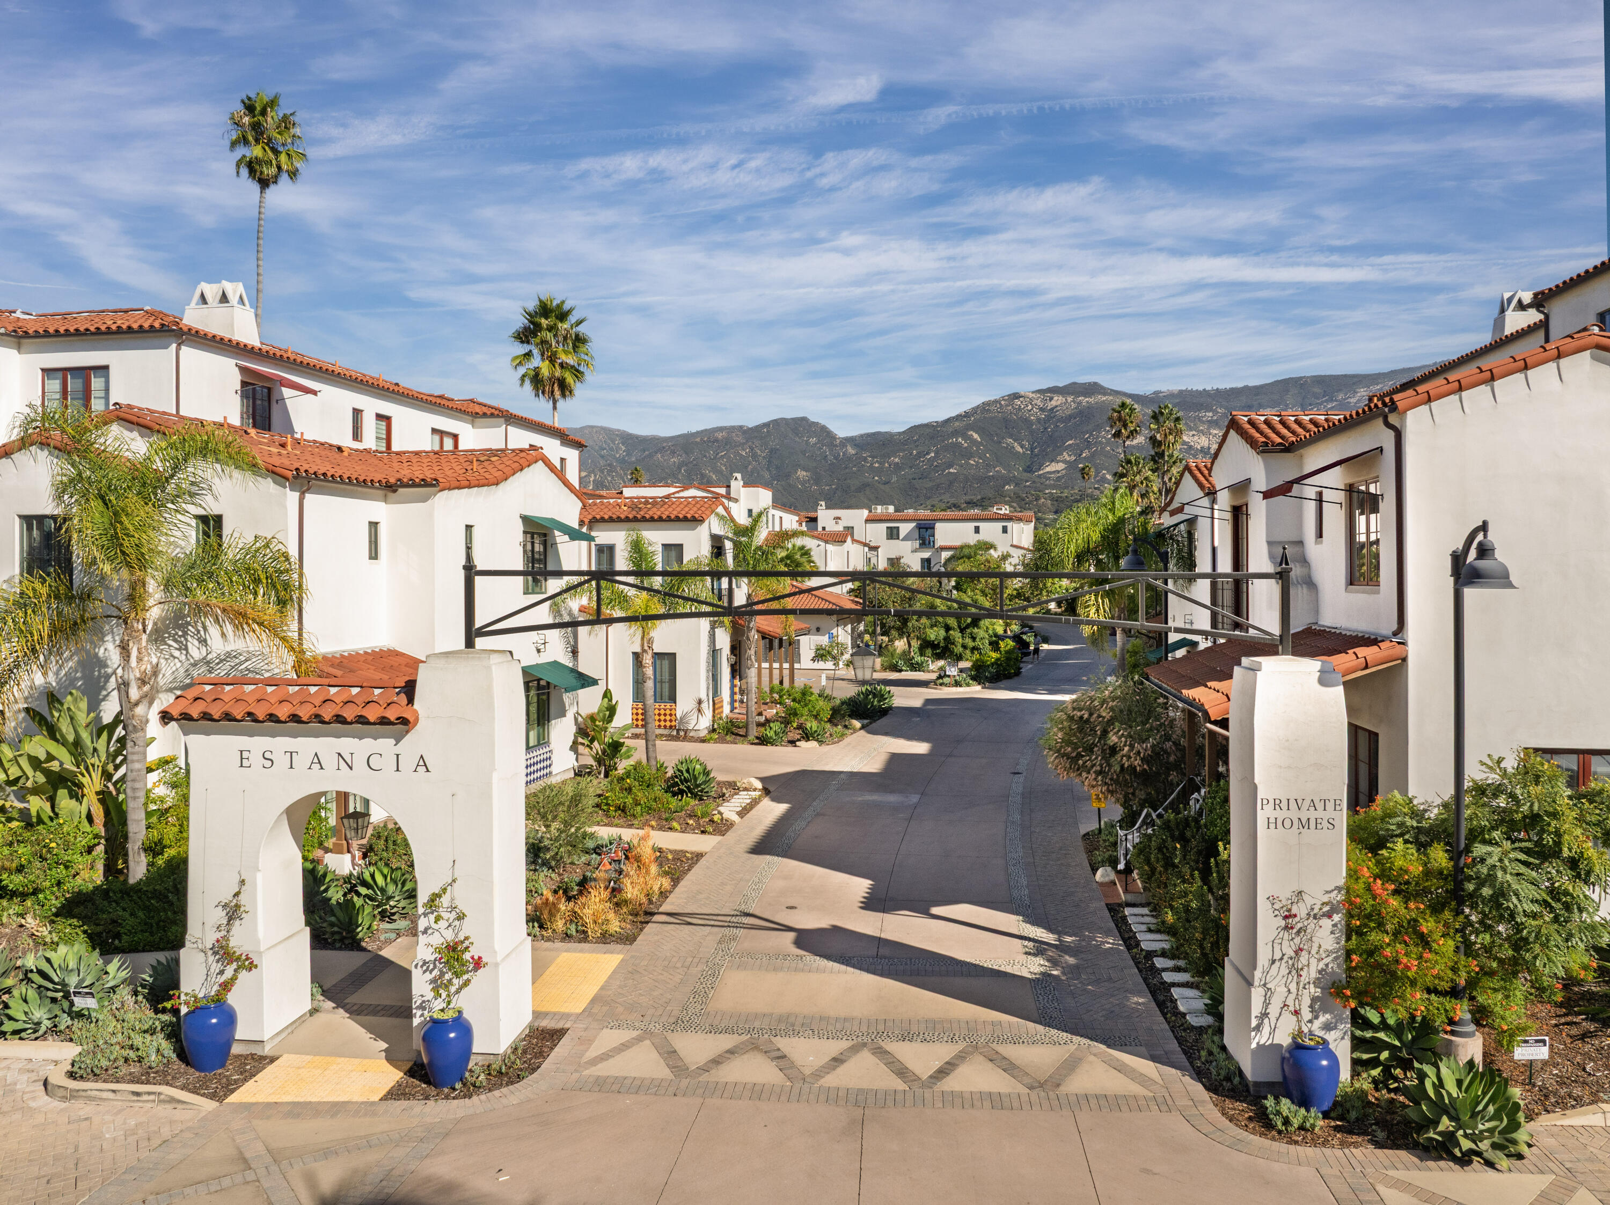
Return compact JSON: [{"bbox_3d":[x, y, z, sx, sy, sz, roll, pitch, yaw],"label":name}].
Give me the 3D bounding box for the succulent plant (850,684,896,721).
[{"bbox_3d":[2.473,3.653,41.000,1.750,1.350,1.750,0,1,5],"label":"succulent plant"}]

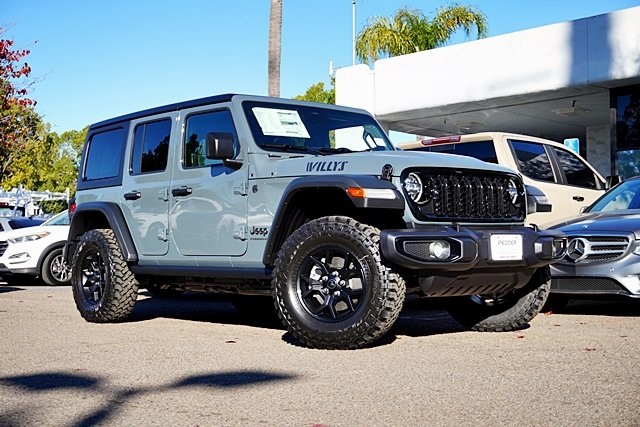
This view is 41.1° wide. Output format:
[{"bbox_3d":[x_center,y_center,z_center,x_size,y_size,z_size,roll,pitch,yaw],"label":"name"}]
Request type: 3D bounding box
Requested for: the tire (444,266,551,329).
[{"bbox_3d":[1.304,0.467,6.410,0.824,0.824,0.275,-2,-3,27],"label":"tire"}]

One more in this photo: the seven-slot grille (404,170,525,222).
[{"bbox_3d":[0.985,-0.119,5.586,1.220,0.370,0.120,2,-3,-42],"label":"seven-slot grille"}]

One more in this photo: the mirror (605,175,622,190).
[{"bbox_3d":[3.542,-0.374,10.300,0.130,0.200,0.230,2,-4,-45],"label":"mirror"}]

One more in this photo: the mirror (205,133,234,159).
[{"bbox_3d":[-0.708,-0.476,6.071,0.190,0.185,0.120,2,-3,-42],"label":"mirror"}]

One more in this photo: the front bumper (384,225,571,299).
[{"bbox_3d":[1.029,0.303,5.523,1.700,0.440,0.380,2,-3,-42],"label":"front bumper"}]

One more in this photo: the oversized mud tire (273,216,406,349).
[{"bbox_3d":[0.114,0.433,5.337,0.824,0.824,0.275,-2,-3,25],"label":"oversized mud tire"}]

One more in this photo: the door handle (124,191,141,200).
[{"bbox_3d":[-1.590,-0.150,7.240,0.065,0.060,0.205,2,-3,-42],"label":"door handle"}]

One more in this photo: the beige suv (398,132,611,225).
[{"bbox_3d":[2.009,0.089,10.226,5.500,1.900,1.960,2,-4,-45],"label":"beige suv"}]

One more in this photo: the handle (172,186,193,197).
[{"bbox_3d":[-1.074,-0.170,6.669,0.065,0.060,0.205,2,-3,-42],"label":"handle"}]

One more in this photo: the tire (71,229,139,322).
[{"bbox_3d":[-1.901,0.552,7.567,0.275,0.824,0.824,2,-3,-42],"label":"tire"}]

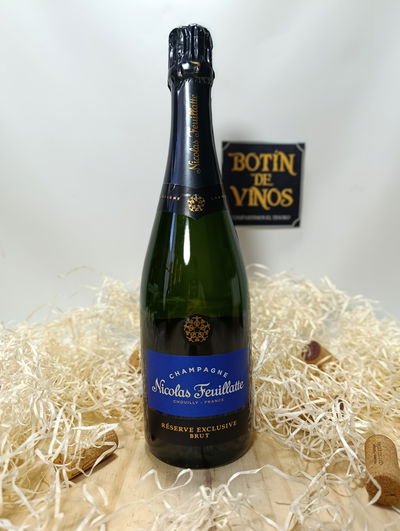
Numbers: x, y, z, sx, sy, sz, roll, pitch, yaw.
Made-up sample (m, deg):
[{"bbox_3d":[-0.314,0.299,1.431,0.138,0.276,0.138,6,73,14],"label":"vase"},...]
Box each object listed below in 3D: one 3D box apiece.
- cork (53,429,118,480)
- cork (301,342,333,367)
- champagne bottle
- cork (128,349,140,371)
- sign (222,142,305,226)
[{"bbox_3d":[-0.081,0.132,0.253,0.023,0.023,0.040,1,2,33],"label":"cork"},{"bbox_3d":[0.132,0.101,0.389,0.023,0.023,0.040,2,-27,49],"label":"cork"},{"bbox_3d":[-0.004,-0.021,0.281,0.087,0.325,0.087,-1,2,-2],"label":"champagne bottle"},{"bbox_3d":[-0.056,0.104,0.402,0.023,0.023,0.040,0,-6,30],"label":"cork"},{"bbox_3d":[0.097,-0.124,0.550,0.126,0.131,0.006,-1,9,0],"label":"sign"}]

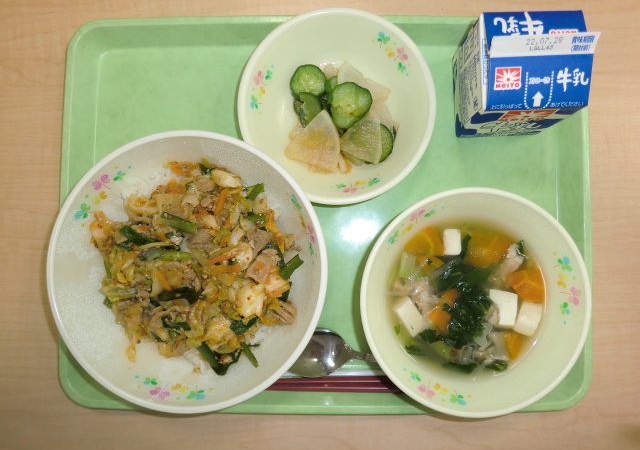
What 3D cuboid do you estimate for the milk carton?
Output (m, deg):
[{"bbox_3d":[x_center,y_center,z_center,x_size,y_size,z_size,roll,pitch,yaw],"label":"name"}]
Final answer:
[{"bbox_3d":[0.121,-0.092,0.290,0.058,0.087,0.057,-2,87,1],"label":"milk carton"}]

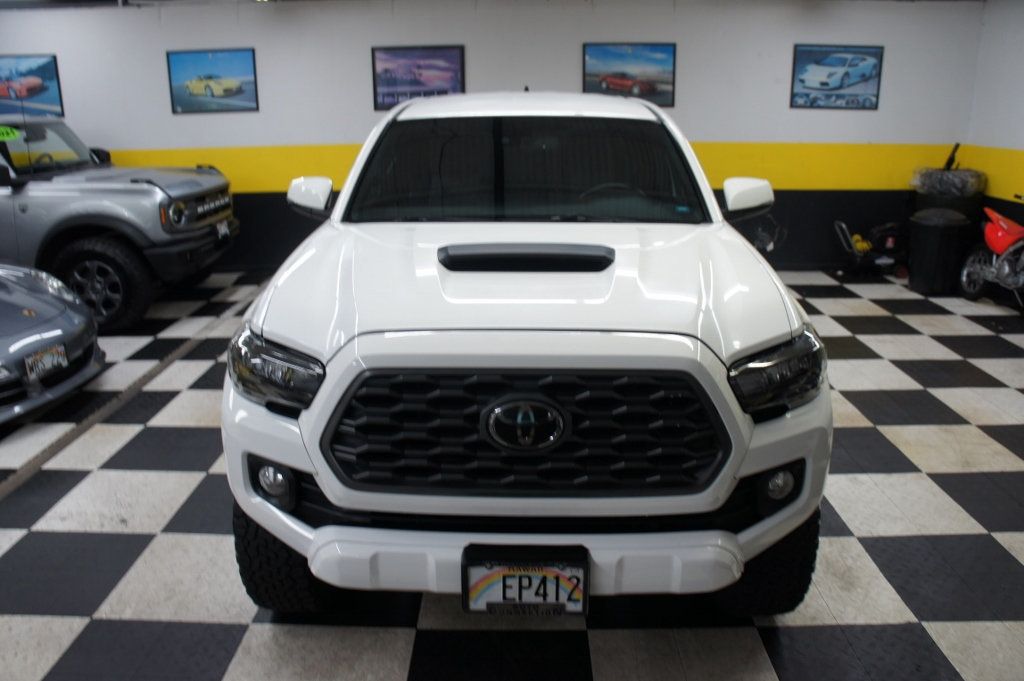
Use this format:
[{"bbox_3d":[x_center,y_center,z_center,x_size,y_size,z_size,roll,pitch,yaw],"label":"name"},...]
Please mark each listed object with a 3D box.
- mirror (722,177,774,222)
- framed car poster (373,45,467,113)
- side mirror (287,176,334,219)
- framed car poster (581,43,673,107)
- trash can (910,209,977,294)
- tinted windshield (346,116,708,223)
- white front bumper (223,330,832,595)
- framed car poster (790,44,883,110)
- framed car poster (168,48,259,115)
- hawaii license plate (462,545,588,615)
[{"bbox_3d":[1.010,-0.608,3.293,0.220,0.185,0.150,0,17,1],"label":"mirror"},{"bbox_3d":[-0.975,-2.774,8.122,0.950,0.635,0.030,0,17,1],"label":"framed car poster"},{"bbox_3d":[-0.868,-0.619,3.326,0.215,0.180,0.150,0,17,1],"label":"side mirror"},{"bbox_3d":[1.232,-2.783,8.078,0.950,0.635,0.030,0,17,1],"label":"framed car poster"},{"bbox_3d":[4.253,-0.880,7.709,0.600,0.730,0.600,0,17,1],"label":"trash can"},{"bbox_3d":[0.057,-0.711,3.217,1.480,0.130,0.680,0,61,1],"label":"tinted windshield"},{"bbox_3d":[0.037,0.310,2.103,1.870,0.590,0.520,0,17,1],"label":"white front bumper"},{"bbox_3d":[3.402,-2.755,8.045,0.940,0.635,0.030,0,17,1],"label":"framed car poster"},{"bbox_3d":[-3.184,-2.751,8.172,0.940,0.635,0.030,0,17,1],"label":"framed car poster"},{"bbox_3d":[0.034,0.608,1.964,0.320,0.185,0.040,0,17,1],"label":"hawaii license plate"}]

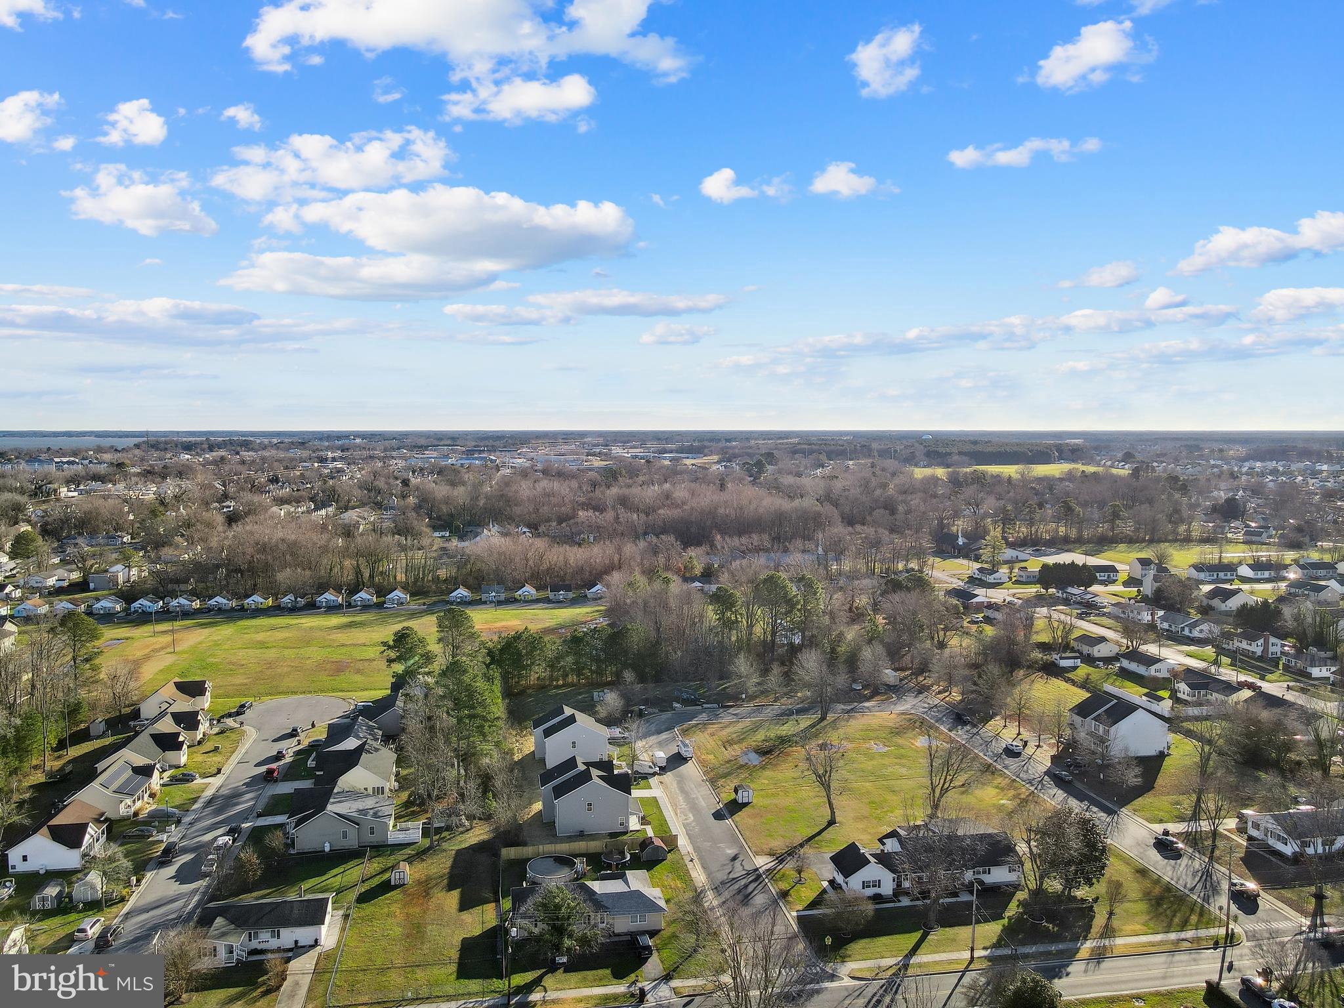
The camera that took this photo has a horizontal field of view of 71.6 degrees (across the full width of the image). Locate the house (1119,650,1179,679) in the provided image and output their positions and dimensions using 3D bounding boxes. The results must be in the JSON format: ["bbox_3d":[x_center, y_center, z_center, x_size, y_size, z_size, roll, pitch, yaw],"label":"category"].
[{"bbox_3d":[129.377,43.337,254.377,8.410,4.850,13.270,-1,5,-10],"label":"house"}]

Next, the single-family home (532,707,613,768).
[{"bbox_3d":[-20.167,46.694,188.354,15.440,8.910,12.870,-1,5,-10],"label":"single-family home"}]

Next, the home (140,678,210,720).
[{"bbox_3d":[-110.890,43.270,209.140,11.990,5.690,12.400,-1,5,-10],"label":"home"}]

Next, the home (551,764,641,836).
[{"bbox_3d":[-12.100,46.900,147.850,13.410,8.430,6.300,-1,5,-10],"label":"home"}]

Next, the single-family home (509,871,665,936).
[{"bbox_3d":[-10.900,51.090,120.940,19.310,4.470,10.770,-1,5,-7],"label":"single-family home"}]

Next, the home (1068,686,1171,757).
[{"bbox_3d":[88.750,43.470,185.430,13.820,9.150,11.990,-1,5,-8],"label":"home"}]

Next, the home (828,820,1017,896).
[{"bbox_3d":[36.803,52.449,139.798,27.130,5.350,14.060,-1,5,-10],"label":"home"}]

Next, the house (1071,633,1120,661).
[{"bbox_3d":[125.214,41.670,274.786,8.710,4.850,10.890,-1,5,-10],"label":"house"}]

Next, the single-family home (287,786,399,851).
[{"bbox_3d":[-51.660,48.330,145.390,15.750,6.000,12.400,-1,5,-9],"label":"single-family home"}]

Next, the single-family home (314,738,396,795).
[{"bbox_3d":[-58.691,49.267,172.672,14.060,6.340,14.850,-1,5,-10],"label":"single-family home"}]

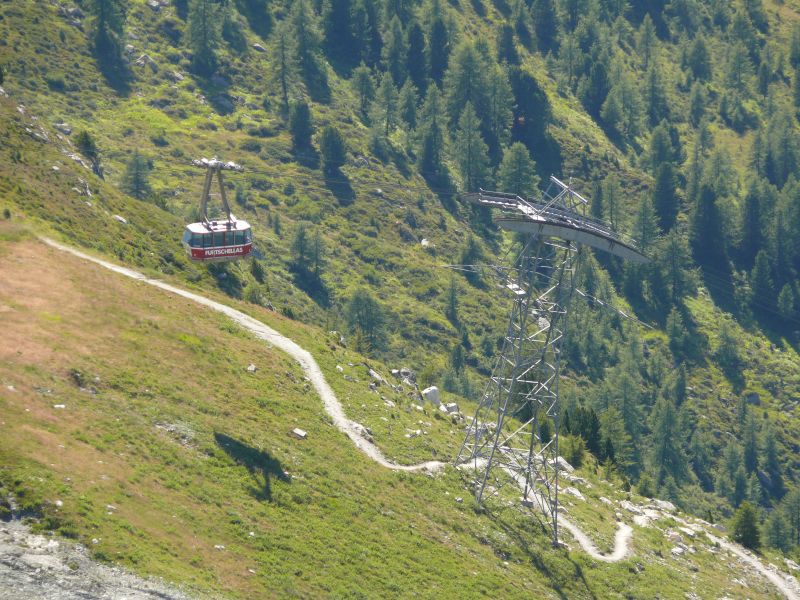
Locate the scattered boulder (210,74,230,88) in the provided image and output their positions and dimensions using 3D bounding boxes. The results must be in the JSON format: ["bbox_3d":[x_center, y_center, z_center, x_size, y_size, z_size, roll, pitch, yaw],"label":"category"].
[{"bbox_3d":[-17.489,-21.288,680.000,1.900,1.050,1.500,0,15,0],"label":"scattered boulder"}]

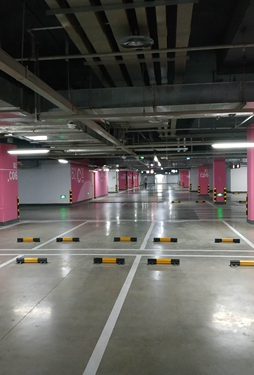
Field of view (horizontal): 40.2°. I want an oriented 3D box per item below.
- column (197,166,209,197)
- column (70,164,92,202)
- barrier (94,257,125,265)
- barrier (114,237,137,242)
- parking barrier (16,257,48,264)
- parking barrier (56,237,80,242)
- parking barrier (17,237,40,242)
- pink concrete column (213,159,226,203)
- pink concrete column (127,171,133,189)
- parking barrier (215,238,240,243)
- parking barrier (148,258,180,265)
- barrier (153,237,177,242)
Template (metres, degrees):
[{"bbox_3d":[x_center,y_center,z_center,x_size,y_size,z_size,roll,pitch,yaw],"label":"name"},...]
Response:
[{"bbox_3d":[6.546,-0.648,29.551,0.880,2.620,0.800,-1,1,8],"label":"column"},{"bbox_3d":[-3.514,-0.340,24.767,0.750,2.700,5.000,-1,1,8],"label":"column"},{"bbox_3d":[-0.315,1.369,6.465,0.580,0.105,0.150,-1,1,8],"label":"barrier"},{"bbox_3d":[-0.025,1.315,8.737,0.580,0.105,0.150,-1,1,8],"label":"barrier"},{"bbox_3d":[-1.768,1.365,6.508,0.560,0.097,0.110,-1,1,8],"label":"parking barrier"},{"bbox_3d":[-1.467,1.305,8.703,0.560,0.097,0.110,-1,1,8],"label":"parking barrier"},{"bbox_3d":[-2.476,1.325,8.818,0.560,0.097,0.110,-1,1,8],"label":"parking barrier"},{"bbox_3d":[5.584,-0.386,20.770,0.661,2.750,0.691,-1,1,8],"label":"pink concrete column"},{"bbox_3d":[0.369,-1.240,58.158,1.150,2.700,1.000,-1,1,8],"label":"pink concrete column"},{"bbox_3d":[2.426,1.271,8.373,0.580,0.105,0.150,-1,1,8],"label":"parking barrier"},{"bbox_3d":[0.650,1.317,6.178,0.560,0.097,0.110,-1,1,8],"label":"parking barrier"},{"bbox_3d":[0.963,1.297,8.606,0.580,0.105,0.150,-1,1,8],"label":"barrier"}]

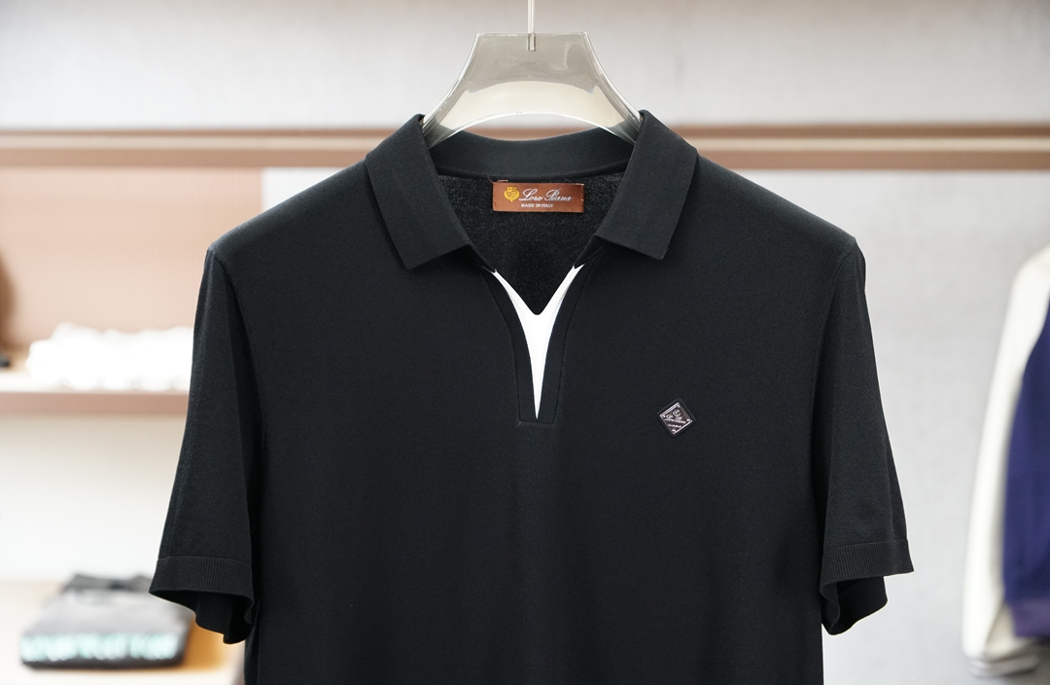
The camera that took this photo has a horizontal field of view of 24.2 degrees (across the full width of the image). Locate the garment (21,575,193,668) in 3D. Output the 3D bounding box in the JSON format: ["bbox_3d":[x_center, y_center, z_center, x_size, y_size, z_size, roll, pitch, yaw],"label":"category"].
[{"bbox_3d":[-0.672,0.467,4.071,0.260,0.065,0.350,0,6,0],"label":"garment"}]

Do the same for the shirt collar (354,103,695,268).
[{"bbox_3d":[0.004,-0.110,1.730,0.235,0.108,0.125,0,6,0],"label":"shirt collar"}]

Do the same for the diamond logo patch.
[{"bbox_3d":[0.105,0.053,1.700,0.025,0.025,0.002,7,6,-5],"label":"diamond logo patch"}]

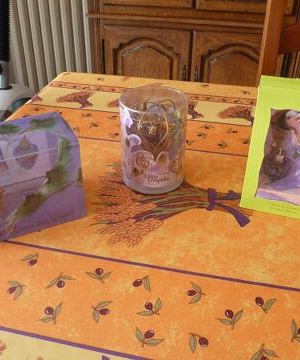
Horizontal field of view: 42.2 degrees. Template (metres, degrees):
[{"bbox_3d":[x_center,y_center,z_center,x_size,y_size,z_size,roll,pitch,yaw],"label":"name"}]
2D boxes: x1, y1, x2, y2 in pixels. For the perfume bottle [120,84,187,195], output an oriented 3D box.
[{"bbox_3d":[0.006,-0.062,0.597,0.097,0.136,0.097,-4,35,-5],"label":"perfume bottle"}]

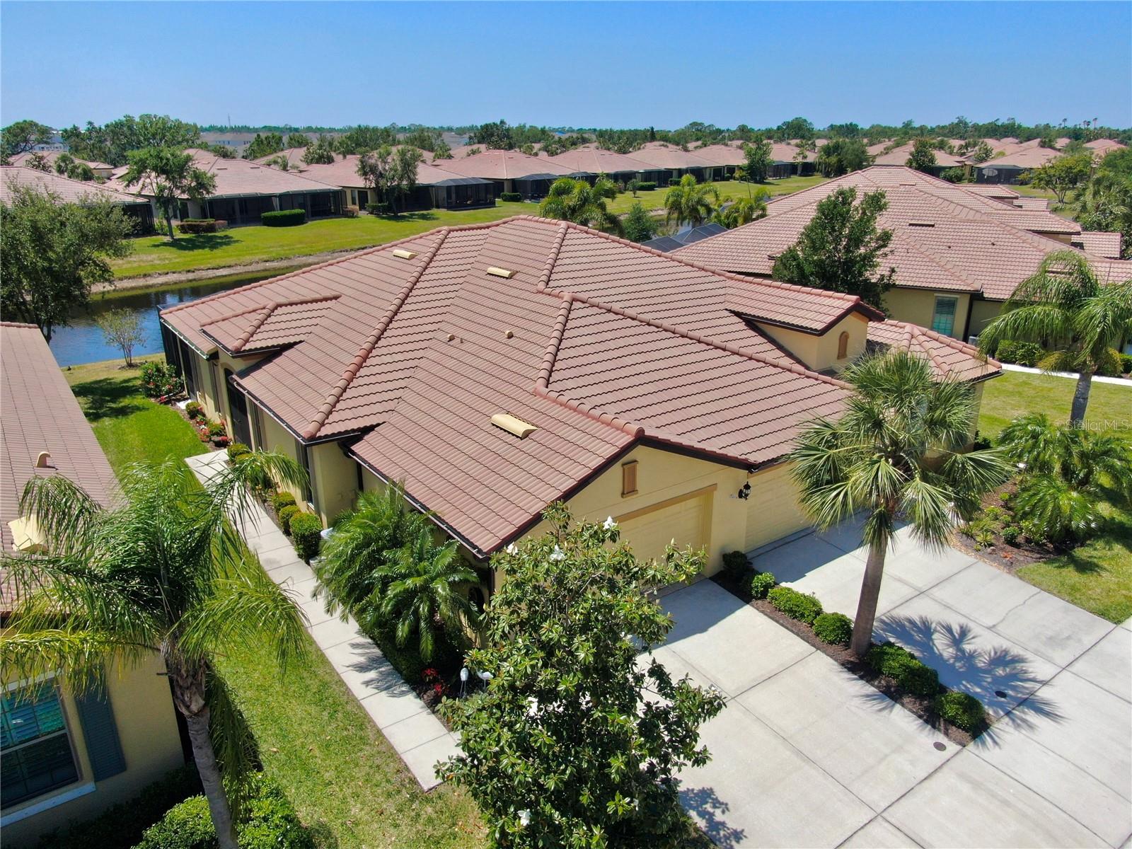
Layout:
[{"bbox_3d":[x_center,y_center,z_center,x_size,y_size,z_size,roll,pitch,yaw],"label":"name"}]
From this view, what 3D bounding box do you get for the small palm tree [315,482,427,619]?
[{"bbox_3d":[-3.932,2.581,16.176,2.600,3.200,2.700,-14,25,-33],"label":"small palm tree"}]

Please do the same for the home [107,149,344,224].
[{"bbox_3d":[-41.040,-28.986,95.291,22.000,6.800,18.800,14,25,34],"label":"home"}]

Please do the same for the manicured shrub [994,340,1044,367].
[{"bbox_3d":[19.580,-3.060,33.930,1.932,1.103,1.155,13,24,32],"label":"manicured shrub"}]

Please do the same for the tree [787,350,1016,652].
[{"bbox_3d":[5.870,1.734,14.472,3.750,5.950,3.750,-14,25,-33],"label":"tree"}]

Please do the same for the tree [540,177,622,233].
[{"bbox_3d":[1.096,-15.055,58.955,5.800,6.300,5.000,-14,25,-33],"label":"tree"}]

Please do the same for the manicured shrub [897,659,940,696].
[{"bbox_3d":[6.510,4.660,14.480,0.726,0.578,0.759,0,20,0],"label":"manicured shrub"}]

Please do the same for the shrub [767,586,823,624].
[{"bbox_3d":[4.830,3.800,16.590,0.750,0.515,1.302,-14,25,-33],"label":"shrub"}]

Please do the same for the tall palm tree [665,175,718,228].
[{"bbox_3d":[10.835,-18.390,67.957,4.600,6.300,4.600,0,21,0],"label":"tall palm tree"}]

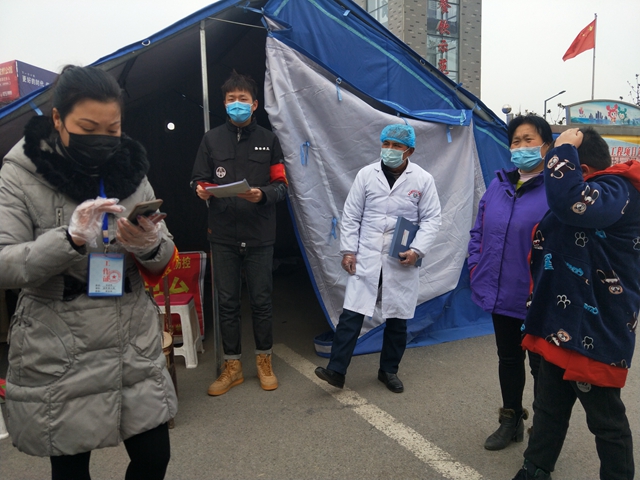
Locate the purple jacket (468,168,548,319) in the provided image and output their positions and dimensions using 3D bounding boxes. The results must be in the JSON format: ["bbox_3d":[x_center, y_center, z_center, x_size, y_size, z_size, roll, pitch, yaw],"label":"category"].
[{"bbox_3d":[0.879,0.016,2.110,0.330,0.680,0.470,-7,10,-43],"label":"purple jacket"}]

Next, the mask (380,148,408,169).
[{"bbox_3d":[0.420,-0.466,2.660,0.140,0.115,0.090,6,10,43],"label":"mask"}]

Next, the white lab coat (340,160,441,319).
[{"bbox_3d":[0.426,0.003,2.790,0.580,0.950,0.370,2,8,24],"label":"white lab coat"}]

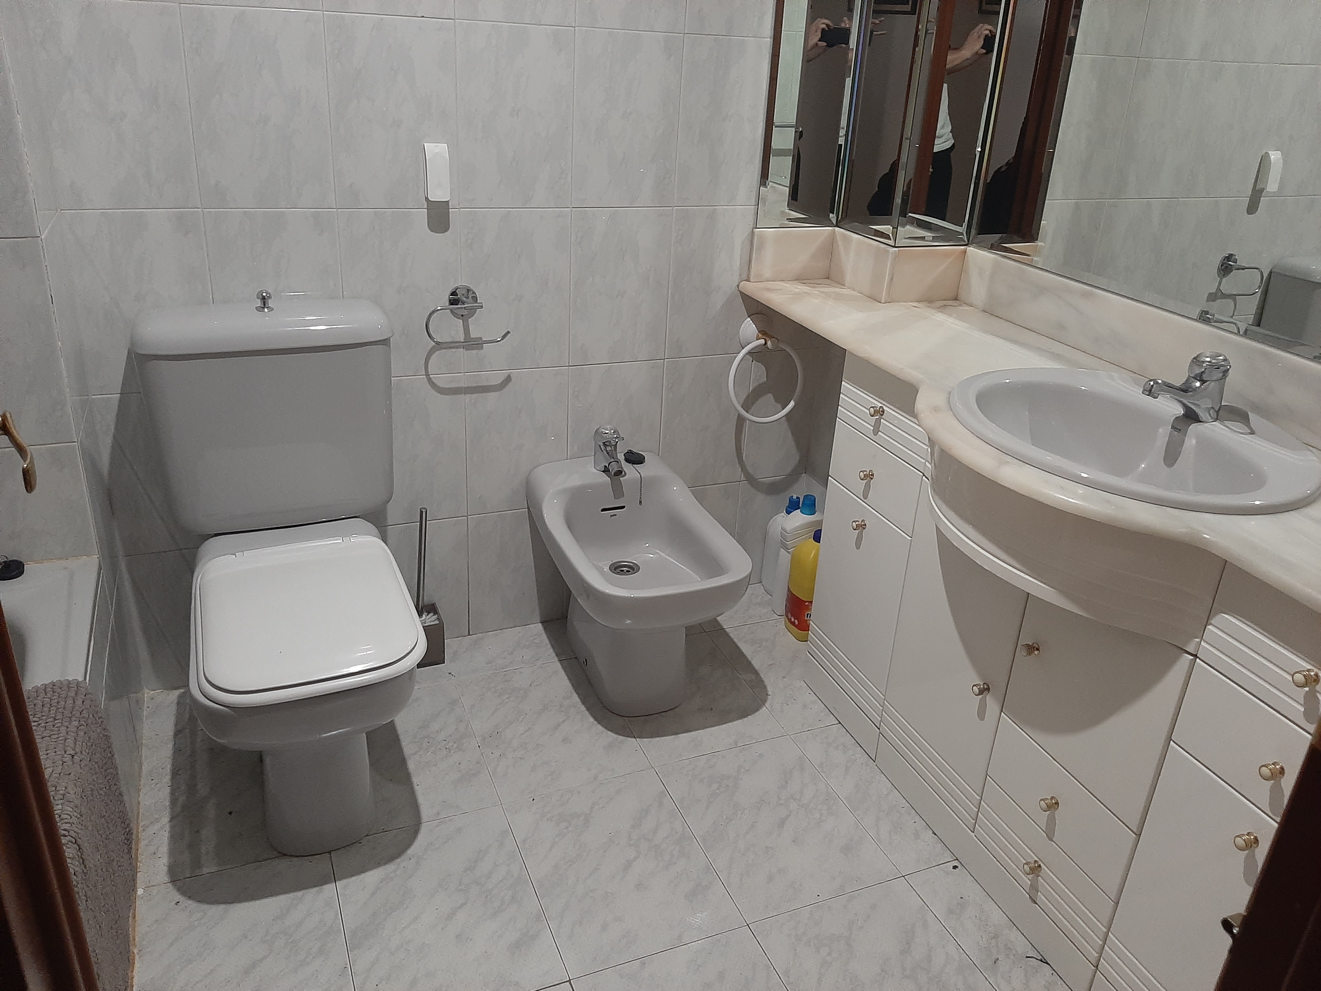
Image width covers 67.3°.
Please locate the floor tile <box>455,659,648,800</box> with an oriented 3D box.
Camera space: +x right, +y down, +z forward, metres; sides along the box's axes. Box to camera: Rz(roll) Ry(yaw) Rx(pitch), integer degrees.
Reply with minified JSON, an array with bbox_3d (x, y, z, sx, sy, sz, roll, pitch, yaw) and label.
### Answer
[{"bbox_3d":[-0.228,0.467,2.031,0.300,0.010,0.398,-7,27,-22],"label":"floor tile"}]

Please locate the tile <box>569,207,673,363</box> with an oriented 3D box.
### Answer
[{"bbox_3d":[-0.087,-0.446,2.123,0.228,0.331,0.010,-8,27,-23],"label":"tile"}]

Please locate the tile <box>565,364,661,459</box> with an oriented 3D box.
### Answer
[{"bbox_3d":[-0.106,-0.146,2.263,0.228,0.331,0.010,-8,27,-23],"label":"tile"}]

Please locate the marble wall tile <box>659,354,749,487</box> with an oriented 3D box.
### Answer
[{"bbox_3d":[0.102,-0.170,2.318,0.225,0.327,0.010,-7,27,-22],"label":"marble wall tile"}]

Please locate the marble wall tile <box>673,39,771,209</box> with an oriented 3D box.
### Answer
[{"bbox_3d":[0.140,-0.767,2.055,0.225,0.330,0.015,-7,27,-22],"label":"marble wall tile"}]

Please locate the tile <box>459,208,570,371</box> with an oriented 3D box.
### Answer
[{"bbox_3d":[-0.292,-0.414,2.011,0.225,0.327,0.010,-7,27,-22],"label":"tile"}]

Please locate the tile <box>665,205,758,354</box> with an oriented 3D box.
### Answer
[{"bbox_3d":[0.120,-0.469,2.196,0.225,0.330,0.015,-7,27,-22],"label":"tile"}]

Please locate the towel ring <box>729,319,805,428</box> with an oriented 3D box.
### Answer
[{"bbox_3d":[0.232,-0.286,2.278,0.191,0.245,0.086,-7,27,-22],"label":"towel ring"}]

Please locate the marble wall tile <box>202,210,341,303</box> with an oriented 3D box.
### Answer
[{"bbox_3d":[-0.704,-0.362,1.842,0.225,0.327,0.010,-7,27,-22],"label":"marble wall tile"}]

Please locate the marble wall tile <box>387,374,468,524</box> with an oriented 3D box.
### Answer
[{"bbox_3d":[-0.522,-0.091,2.086,0.228,0.331,0.010,-8,27,-23],"label":"marble wall tile"}]

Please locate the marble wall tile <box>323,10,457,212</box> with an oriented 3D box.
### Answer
[{"bbox_3d":[-0.479,-0.684,1.789,0.225,0.327,0.010,-7,27,-22],"label":"marble wall tile"}]

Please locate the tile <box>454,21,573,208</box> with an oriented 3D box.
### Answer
[{"bbox_3d":[-0.276,-0.716,1.890,0.225,0.330,0.015,-7,27,-22],"label":"tile"}]

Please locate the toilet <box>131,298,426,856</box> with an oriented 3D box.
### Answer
[{"bbox_3d":[-0.620,0.142,1.699,0.420,0.813,0.696,-7,27,-22],"label":"toilet"}]

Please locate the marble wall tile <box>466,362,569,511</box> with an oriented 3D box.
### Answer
[{"bbox_3d":[-0.314,-0.118,2.175,0.228,0.331,0.010,-8,27,-23],"label":"marble wall tile"}]

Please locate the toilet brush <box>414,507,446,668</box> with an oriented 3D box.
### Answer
[{"bbox_3d":[-0.518,0.193,2.133,0.084,0.366,0.083,-7,27,-22],"label":"toilet brush"}]

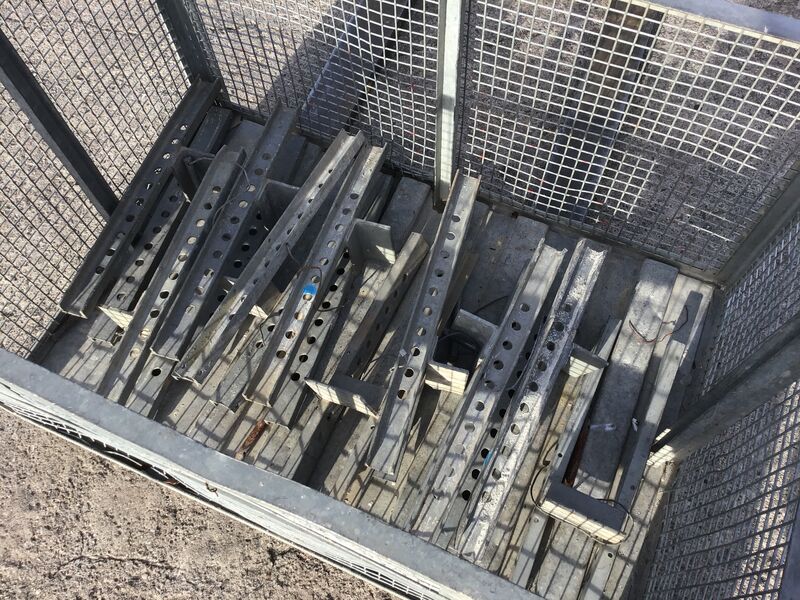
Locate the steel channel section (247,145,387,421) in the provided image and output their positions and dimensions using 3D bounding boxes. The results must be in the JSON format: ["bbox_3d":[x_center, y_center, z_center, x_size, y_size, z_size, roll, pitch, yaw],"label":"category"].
[{"bbox_3d":[-0.138,-0.071,1.280,0.043,0.021,0.559,15,64,13],"label":"steel channel section"}]

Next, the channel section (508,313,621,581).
[{"bbox_3d":[0.285,0.263,1.249,0.043,0.021,0.545,22,68,11],"label":"channel section"}]

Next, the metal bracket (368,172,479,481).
[{"bbox_3d":[0.048,0.013,1.192,0.043,0.021,0.559,15,65,5],"label":"metal bracket"}]

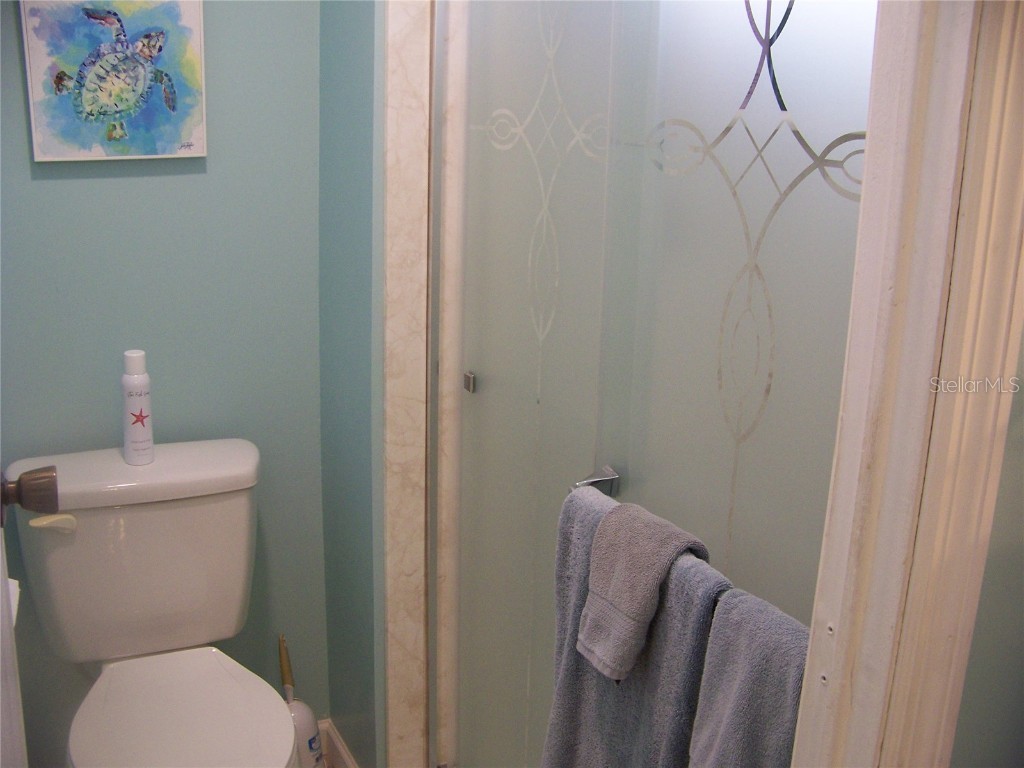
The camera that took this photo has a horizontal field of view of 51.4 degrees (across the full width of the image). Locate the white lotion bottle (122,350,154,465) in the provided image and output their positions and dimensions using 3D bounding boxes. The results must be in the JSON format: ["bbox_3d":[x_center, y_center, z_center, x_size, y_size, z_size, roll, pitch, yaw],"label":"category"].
[{"bbox_3d":[-0.663,0.041,1.885,0.052,0.197,0.052,-6,16,-27],"label":"white lotion bottle"}]

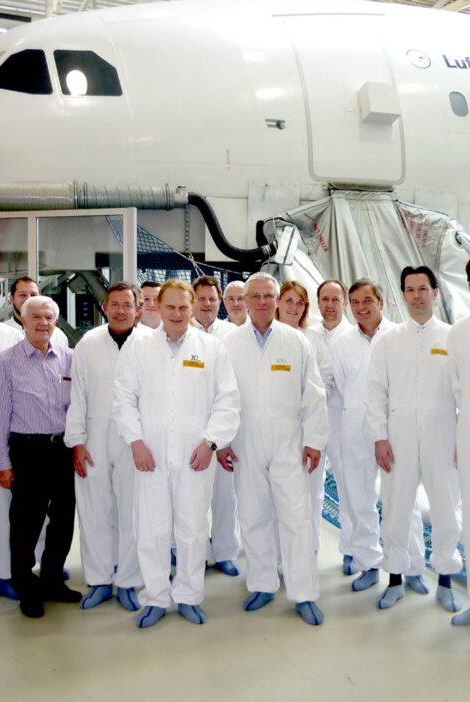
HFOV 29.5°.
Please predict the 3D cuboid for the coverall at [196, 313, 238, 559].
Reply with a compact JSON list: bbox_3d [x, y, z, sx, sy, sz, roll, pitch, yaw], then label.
[{"bbox_3d":[-0.159,0.518,5.374,0.550,1.480,0.340,0,2,-2],"label":"coverall"}]

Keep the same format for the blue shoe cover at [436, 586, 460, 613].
[{"bbox_3d":[1.142,1.315,4.790,0.110,0.090,0.270,0,1,-4],"label":"blue shoe cover"}]

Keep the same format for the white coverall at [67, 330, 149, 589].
[{"bbox_3d":[-0.669,0.575,4.910,0.540,1.450,0.360,0,1,-10],"label":"white coverall"}]

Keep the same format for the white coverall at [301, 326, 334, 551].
[{"bbox_3d":[0.401,0.550,5.325,0.480,1.410,0.320,0,2,6],"label":"white coverall"}]

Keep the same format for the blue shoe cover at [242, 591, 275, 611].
[{"bbox_3d":[0.144,1.331,4.868,0.110,0.105,0.280,3,4,38],"label":"blue shoe cover"}]

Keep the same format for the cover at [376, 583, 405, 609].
[{"bbox_3d":[0.851,1.315,4.831,0.110,0.090,0.280,1,2,33],"label":"cover"}]

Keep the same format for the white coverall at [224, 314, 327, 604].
[{"bbox_3d":[0.202,0.564,4.705,0.570,1.460,0.360,0,2,3],"label":"white coverall"}]

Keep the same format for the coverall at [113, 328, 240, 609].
[{"bbox_3d":[-0.303,0.608,4.620,0.630,1.430,0.400,0,1,-4],"label":"coverall"}]

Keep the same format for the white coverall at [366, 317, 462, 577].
[{"bbox_3d":[1.013,0.533,4.980,0.580,1.460,0.320,1,3,13],"label":"white coverall"}]

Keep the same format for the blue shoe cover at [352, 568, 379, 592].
[{"bbox_3d":[0.776,1.319,5.207,0.110,0.105,0.280,3,4,39],"label":"blue shoe cover"}]

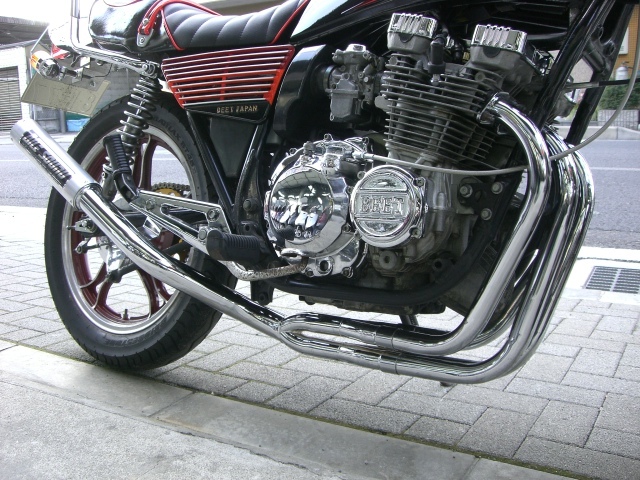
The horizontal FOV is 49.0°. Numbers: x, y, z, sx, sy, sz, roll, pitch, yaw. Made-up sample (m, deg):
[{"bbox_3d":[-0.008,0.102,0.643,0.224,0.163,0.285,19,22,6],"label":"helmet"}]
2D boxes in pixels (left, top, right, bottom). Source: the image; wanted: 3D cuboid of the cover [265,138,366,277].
[{"bbox_3d":[-0.041,-0.059,1.164,0.199,0.228,0.076,6,0,37],"label":"cover"}]

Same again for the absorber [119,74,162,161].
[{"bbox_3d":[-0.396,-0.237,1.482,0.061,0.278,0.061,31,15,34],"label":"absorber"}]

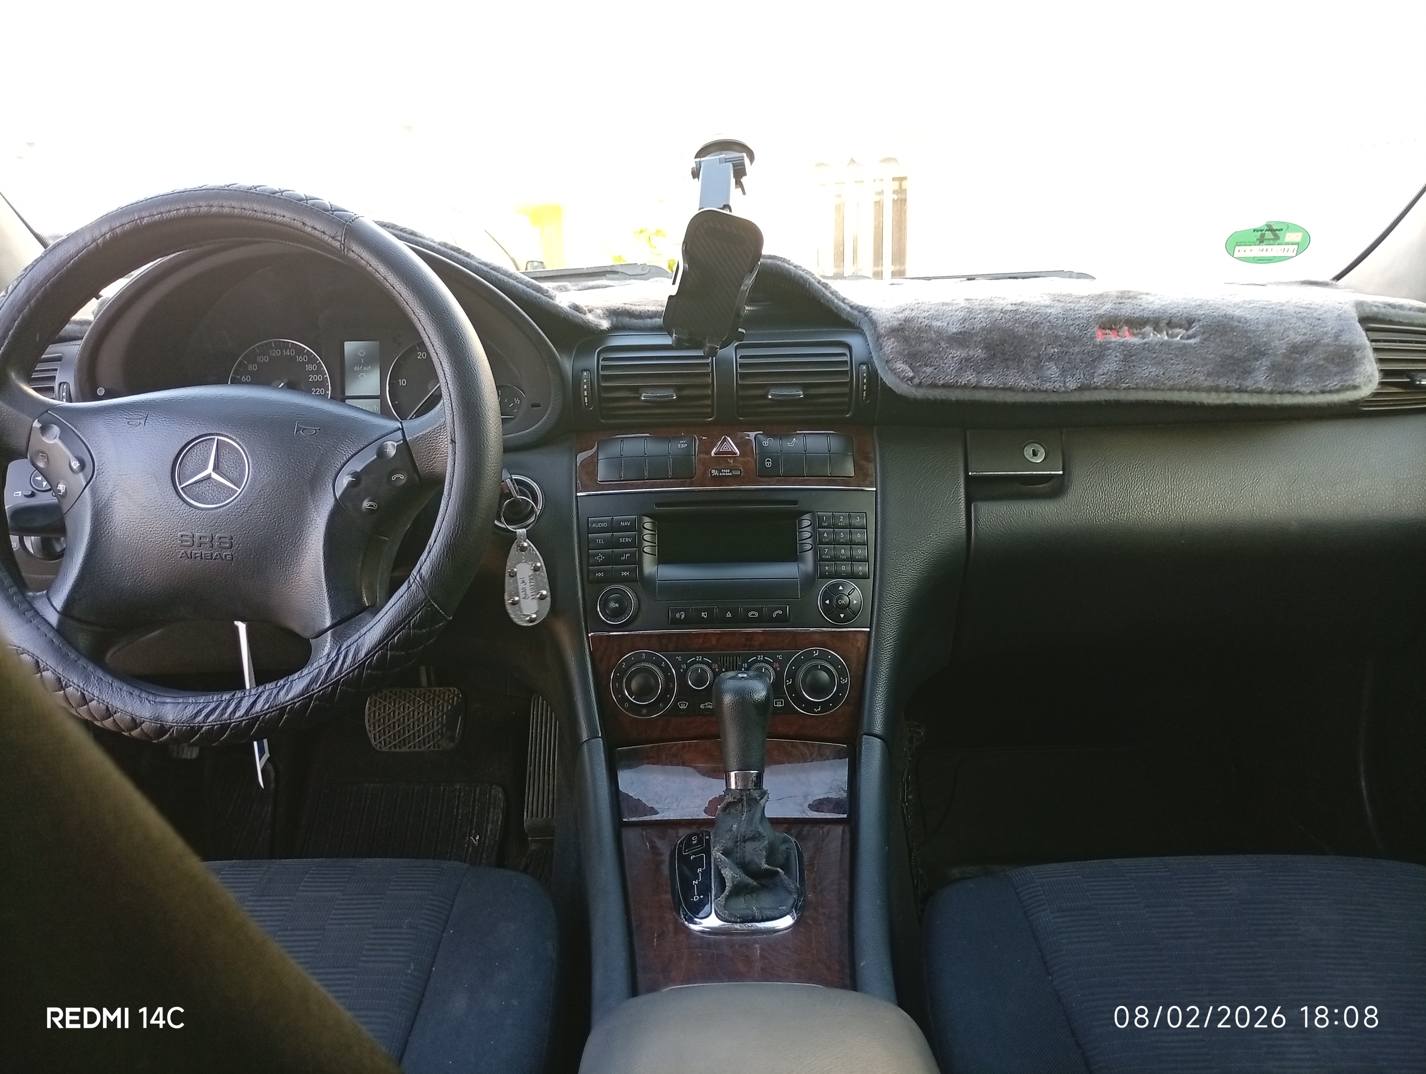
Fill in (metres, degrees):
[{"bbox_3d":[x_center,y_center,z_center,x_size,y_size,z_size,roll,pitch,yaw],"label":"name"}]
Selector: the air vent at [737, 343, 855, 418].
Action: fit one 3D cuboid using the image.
[{"bbox_3d":[0.072,-0.140,0.995,0.103,0.067,0.040,-1,2,-1],"label":"air vent"}]

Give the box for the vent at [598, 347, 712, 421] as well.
[{"bbox_3d":[-0.051,-0.136,0.995,0.103,0.067,0.040,-1,2,-1],"label":"vent"}]

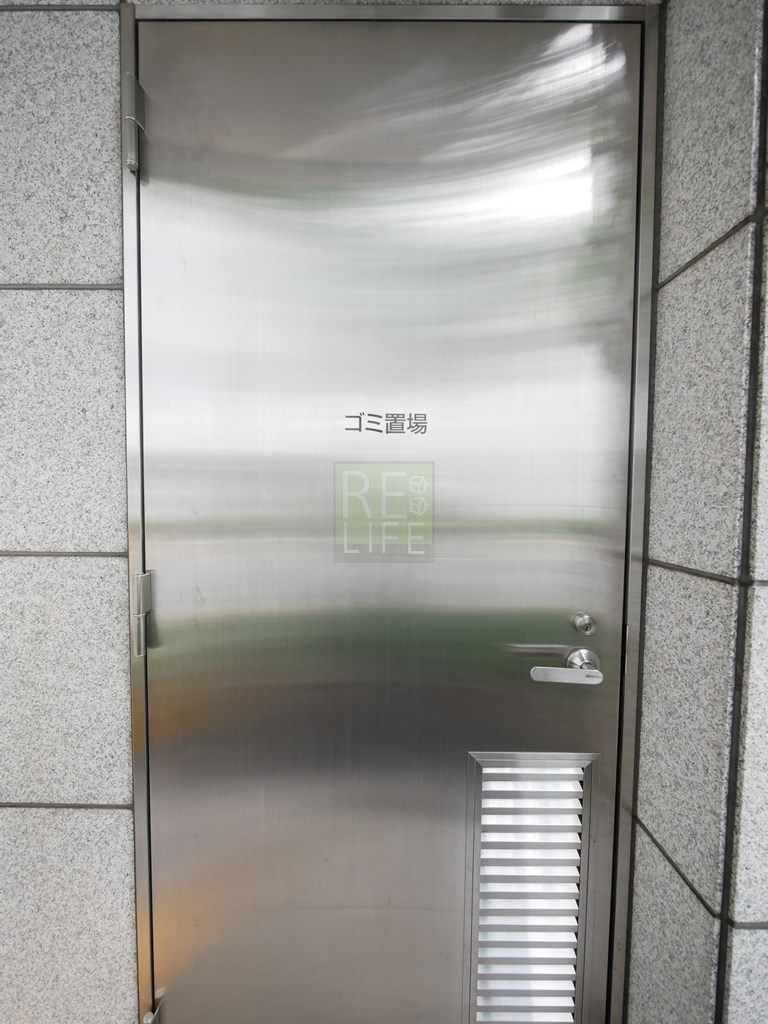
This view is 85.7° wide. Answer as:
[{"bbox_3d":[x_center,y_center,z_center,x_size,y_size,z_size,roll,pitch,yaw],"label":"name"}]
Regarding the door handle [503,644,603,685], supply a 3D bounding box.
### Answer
[{"bbox_3d":[0.305,0.266,0.693,0.138,0.056,0.055,0,3,0],"label":"door handle"}]

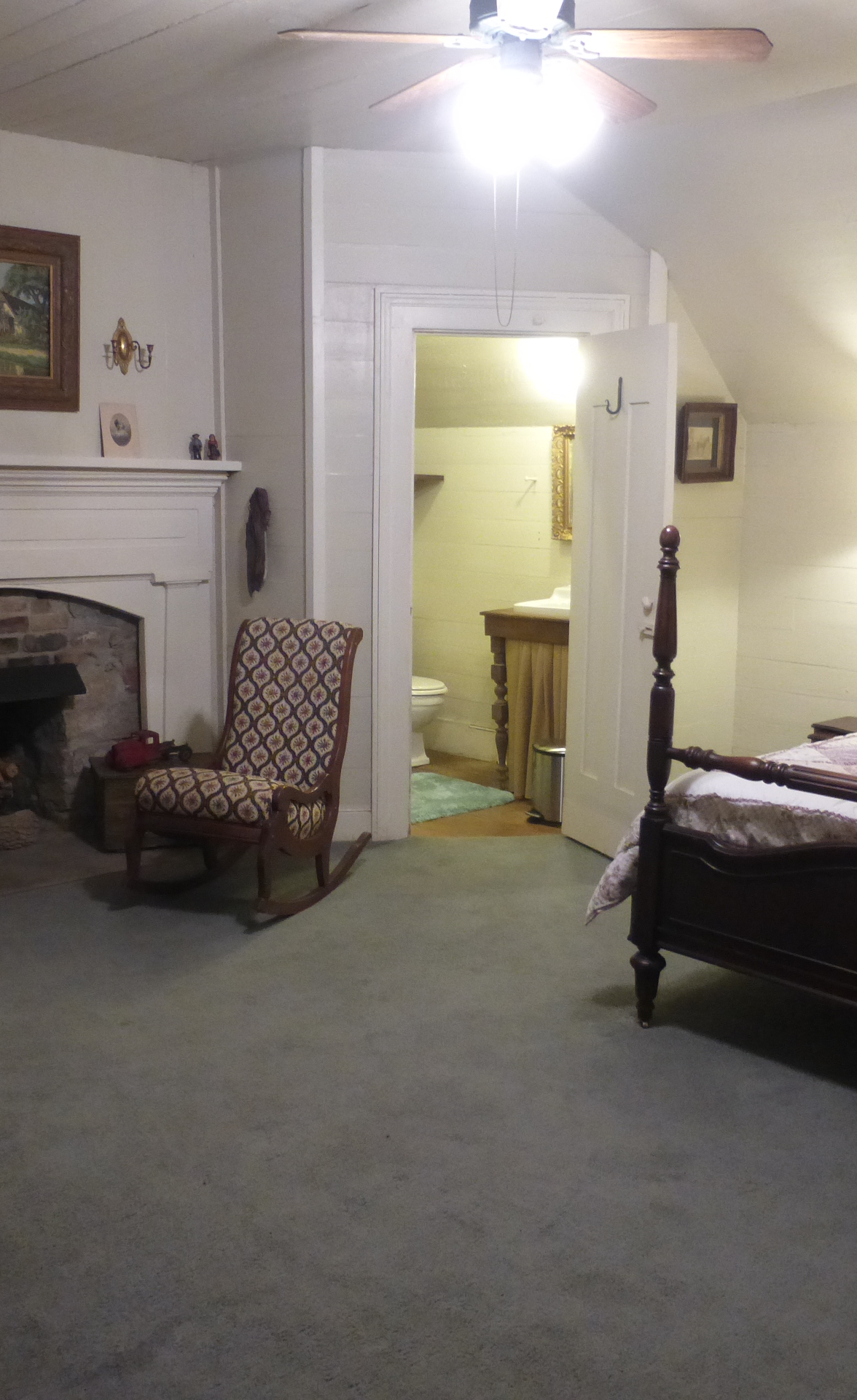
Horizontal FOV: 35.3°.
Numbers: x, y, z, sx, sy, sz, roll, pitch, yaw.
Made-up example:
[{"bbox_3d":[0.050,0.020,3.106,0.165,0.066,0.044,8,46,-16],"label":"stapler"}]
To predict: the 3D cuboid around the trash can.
[{"bbox_3d":[0.555,0.363,5.734,0.270,0.315,0.235,-5,10,-33],"label":"trash can"}]

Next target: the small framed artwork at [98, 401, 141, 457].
[{"bbox_3d":[-1.226,-1.071,5.372,0.161,0.218,0.020,-8,4,-42],"label":"small framed artwork"}]

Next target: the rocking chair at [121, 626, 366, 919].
[{"bbox_3d":[-0.625,0.199,4.880,0.568,0.928,0.801,6,11,28],"label":"rocking chair"}]

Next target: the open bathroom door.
[{"bbox_3d":[0.713,-0.380,5.128,0.038,1.996,0.613,-4,10,-25],"label":"open bathroom door"}]

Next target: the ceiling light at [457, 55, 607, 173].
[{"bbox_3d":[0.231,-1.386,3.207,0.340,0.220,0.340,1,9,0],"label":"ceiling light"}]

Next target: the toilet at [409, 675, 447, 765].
[{"bbox_3d":[-0.212,-0.051,6.924,0.430,0.750,0.700,-8,13,-43],"label":"toilet"}]

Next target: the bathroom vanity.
[{"bbox_3d":[0.708,0.037,6.173,0.507,0.852,0.862,-8,13,-43],"label":"bathroom vanity"}]

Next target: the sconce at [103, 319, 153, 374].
[{"bbox_3d":[-1.181,-1.400,5.330,0.200,0.215,0.106,-8,12,-42],"label":"sconce"}]

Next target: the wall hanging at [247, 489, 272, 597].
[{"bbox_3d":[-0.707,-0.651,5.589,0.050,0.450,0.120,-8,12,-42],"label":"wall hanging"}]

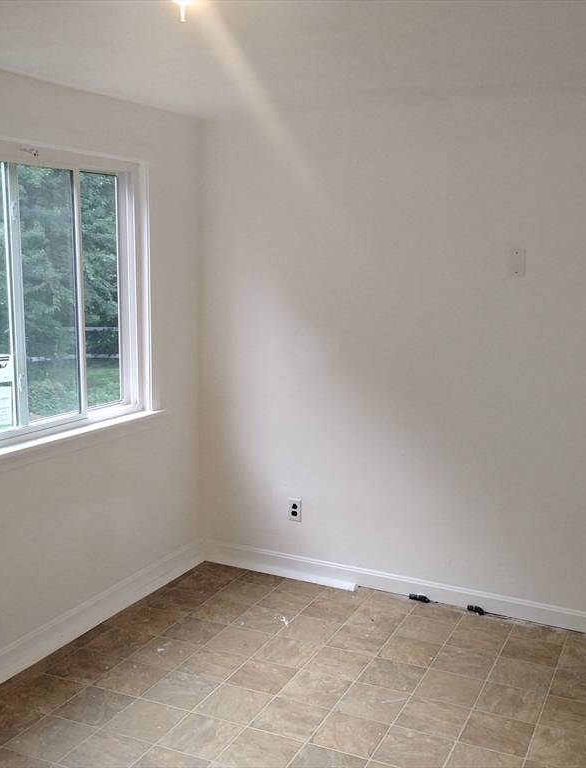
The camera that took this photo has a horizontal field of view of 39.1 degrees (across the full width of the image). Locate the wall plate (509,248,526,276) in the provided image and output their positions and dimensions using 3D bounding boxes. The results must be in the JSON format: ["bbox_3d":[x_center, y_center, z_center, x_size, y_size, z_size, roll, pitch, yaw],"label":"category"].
[{"bbox_3d":[0.974,-0.524,3.580,0.070,0.115,0.009,4,9,26],"label":"wall plate"}]

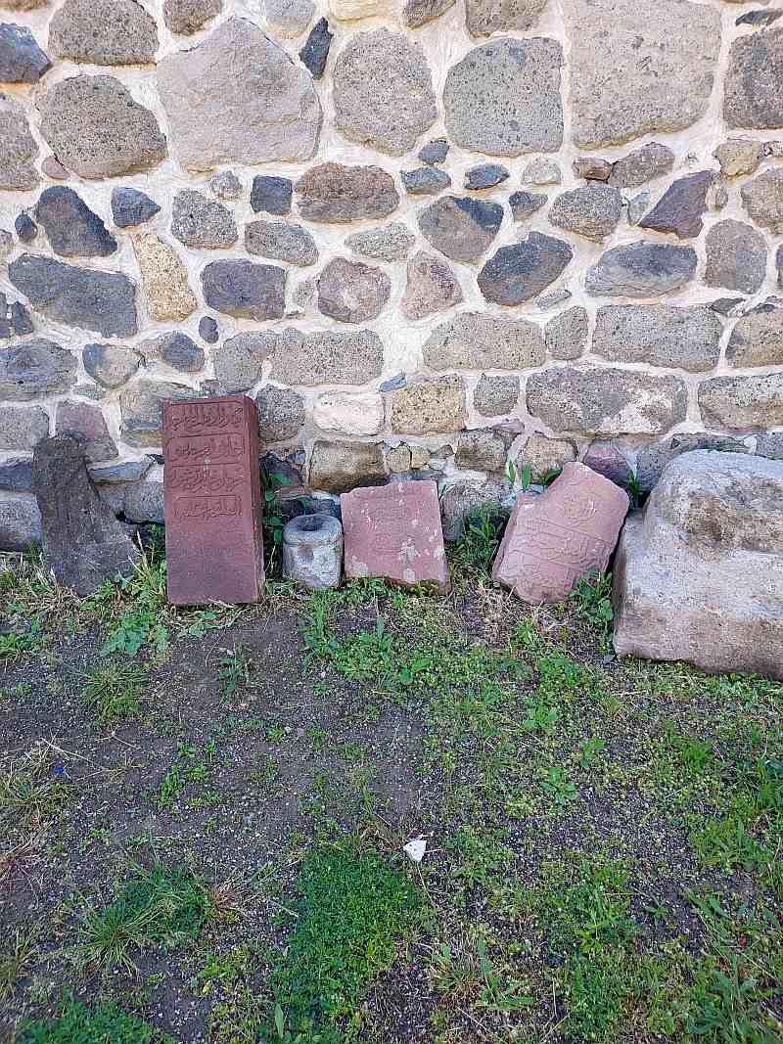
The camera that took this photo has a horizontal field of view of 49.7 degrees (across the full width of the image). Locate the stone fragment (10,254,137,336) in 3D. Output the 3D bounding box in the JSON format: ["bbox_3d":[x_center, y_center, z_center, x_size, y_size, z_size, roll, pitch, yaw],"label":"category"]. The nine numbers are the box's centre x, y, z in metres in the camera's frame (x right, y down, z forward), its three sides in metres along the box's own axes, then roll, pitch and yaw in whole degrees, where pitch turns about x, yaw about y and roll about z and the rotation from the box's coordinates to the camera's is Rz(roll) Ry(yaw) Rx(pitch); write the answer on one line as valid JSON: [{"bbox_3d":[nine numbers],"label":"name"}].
[{"bbox_3d":[-1.289,-0.956,3.530,0.508,0.309,0.240,0,20,2],"label":"stone fragment"}]

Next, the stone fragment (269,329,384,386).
[{"bbox_3d":[-0.266,-0.715,3.586,0.469,0.228,0.240,0,20,2],"label":"stone fragment"}]

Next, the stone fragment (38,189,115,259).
[{"bbox_3d":[-1.184,-1.147,3.225,0.268,0.243,0.160,2,22,6],"label":"stone fragment"}]

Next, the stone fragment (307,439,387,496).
[{"bbox_3d":[-0.176,-0.249,3.509,0.301,0.222,0.142,-1,21,2],"label":"stone fragment"}]

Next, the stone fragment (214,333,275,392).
[{"bbox_3d":[-0.551,-0.597,3.161,0.219,0.210,0.126,0,21,3],"label":"stone fragment"}]

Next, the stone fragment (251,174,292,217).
[{"bbox_3d":[-0.464,-1.284,3.326,0.157,0.143,0.130,0,20,2],"label":"stone fragment"}]

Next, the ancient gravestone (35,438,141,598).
[{"bbox_3d":[-1.204,-0.036,3.396,0.385,0.620,0.150,2,8,6],"label":"ancient gravestone"}]

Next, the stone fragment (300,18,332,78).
[{"bbox_3d":[-0.255,-1.617,2.895,0.099,0.169,0.090,2,22,6],"label":"stone fragment"}]

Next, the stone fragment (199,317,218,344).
[{"bbox_3d":[-0.711,-0.750,3.292,0.065,0.101,0.044,-1,21,2],"label":"stone fragment"}]

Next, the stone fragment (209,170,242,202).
[{"bbox_3d":[-0.682,-1.390,3.498,0.123,0.112,0.080,0,20,4],"label":"stone fragment"}]

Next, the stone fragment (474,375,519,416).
[{"bbox_3d":[0.440,-0.551,3.576,0.183,0.170,0.150,0,20,2],"label":"stone fragment"}]

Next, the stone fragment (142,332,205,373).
[{"bbox_3d":[-0.902,-0.726,3.554,0.252,0.166,0.150,0,20,2],"label":"stone fragment"}]

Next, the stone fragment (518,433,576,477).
[{"bbox_3d":[0.619,-0.255,3.373,0.207,0.181,0.130,2,22,6],"label":"stone fragment"}]

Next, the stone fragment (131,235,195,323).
[{"bbox_3d":[-0.830,-0.881,3.066,0.220,0.295,0.132,0,21,3],"label":"stone fragment"}]

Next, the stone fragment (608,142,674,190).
[{"bbox_3d":[0.841,-1.203,2.851,0.214,0.147,0.088,0,21,3],"label":"stone fragment"}]

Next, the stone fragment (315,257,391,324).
[{"bbox_3d":[-0.136,-0.882,3.217,0.259,0.226,0.160,2,22,6],"label":"stone fragment"}]

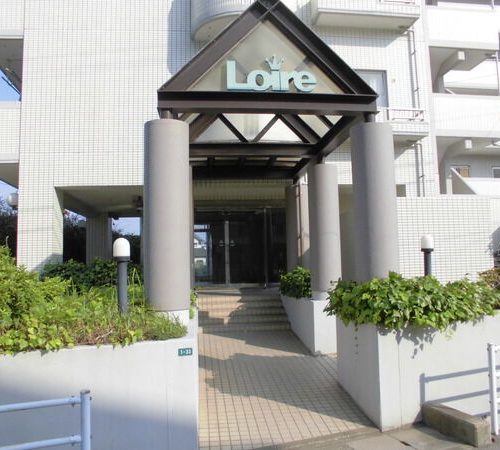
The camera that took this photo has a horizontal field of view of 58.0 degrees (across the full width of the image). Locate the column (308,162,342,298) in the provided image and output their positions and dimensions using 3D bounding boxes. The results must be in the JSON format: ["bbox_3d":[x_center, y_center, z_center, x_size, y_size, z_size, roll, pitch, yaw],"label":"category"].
[{"bbox_3d":[1.233,0.083,7.449,0.495,2.087,0.495,-1,-6,-7],"label":"column"}]

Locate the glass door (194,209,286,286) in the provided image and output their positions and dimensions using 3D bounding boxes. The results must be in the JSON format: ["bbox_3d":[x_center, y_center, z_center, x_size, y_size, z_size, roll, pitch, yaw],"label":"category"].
[{"bbox_3d":[-0.235,0.627,12.715,2.700,2.300,0.350,0,-6,-9],"label":"glass door"}]

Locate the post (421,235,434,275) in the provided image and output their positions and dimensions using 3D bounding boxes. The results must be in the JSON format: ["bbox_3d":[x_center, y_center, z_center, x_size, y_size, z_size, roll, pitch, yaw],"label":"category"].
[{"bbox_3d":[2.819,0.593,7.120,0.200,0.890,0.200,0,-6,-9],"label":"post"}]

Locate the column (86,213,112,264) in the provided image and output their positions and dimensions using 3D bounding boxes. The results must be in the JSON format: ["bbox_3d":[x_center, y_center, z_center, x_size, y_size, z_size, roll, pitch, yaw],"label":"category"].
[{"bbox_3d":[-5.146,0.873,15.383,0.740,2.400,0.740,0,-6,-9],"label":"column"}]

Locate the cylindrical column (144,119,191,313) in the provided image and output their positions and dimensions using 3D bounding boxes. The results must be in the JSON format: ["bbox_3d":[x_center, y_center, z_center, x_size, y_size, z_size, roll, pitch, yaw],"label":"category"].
[{"bbox_3d":[-0.933,-0.095,5.091,0.495,2.087,0.495,-1,-6,-7],"label":"cylindrical column"}]

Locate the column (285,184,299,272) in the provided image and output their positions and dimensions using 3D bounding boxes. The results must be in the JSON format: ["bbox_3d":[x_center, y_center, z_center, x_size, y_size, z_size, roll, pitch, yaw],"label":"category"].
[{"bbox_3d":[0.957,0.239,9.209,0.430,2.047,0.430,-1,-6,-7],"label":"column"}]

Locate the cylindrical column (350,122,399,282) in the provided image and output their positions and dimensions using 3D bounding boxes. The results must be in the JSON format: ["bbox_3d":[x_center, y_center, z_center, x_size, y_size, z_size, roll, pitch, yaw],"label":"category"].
[{"bbox_3d":[1.495,-0.131,5.385,0.495,2.067,0.495,-1,-5,0],"label":"cylindrical column"}]

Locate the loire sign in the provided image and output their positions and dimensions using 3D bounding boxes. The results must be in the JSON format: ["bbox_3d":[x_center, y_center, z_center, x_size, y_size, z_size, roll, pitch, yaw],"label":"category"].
[{"bbox_3d":[0.258,-1.777,5.339,1.076,0.444,0.060,-1,-6,-7],"label":"loire sign"}]

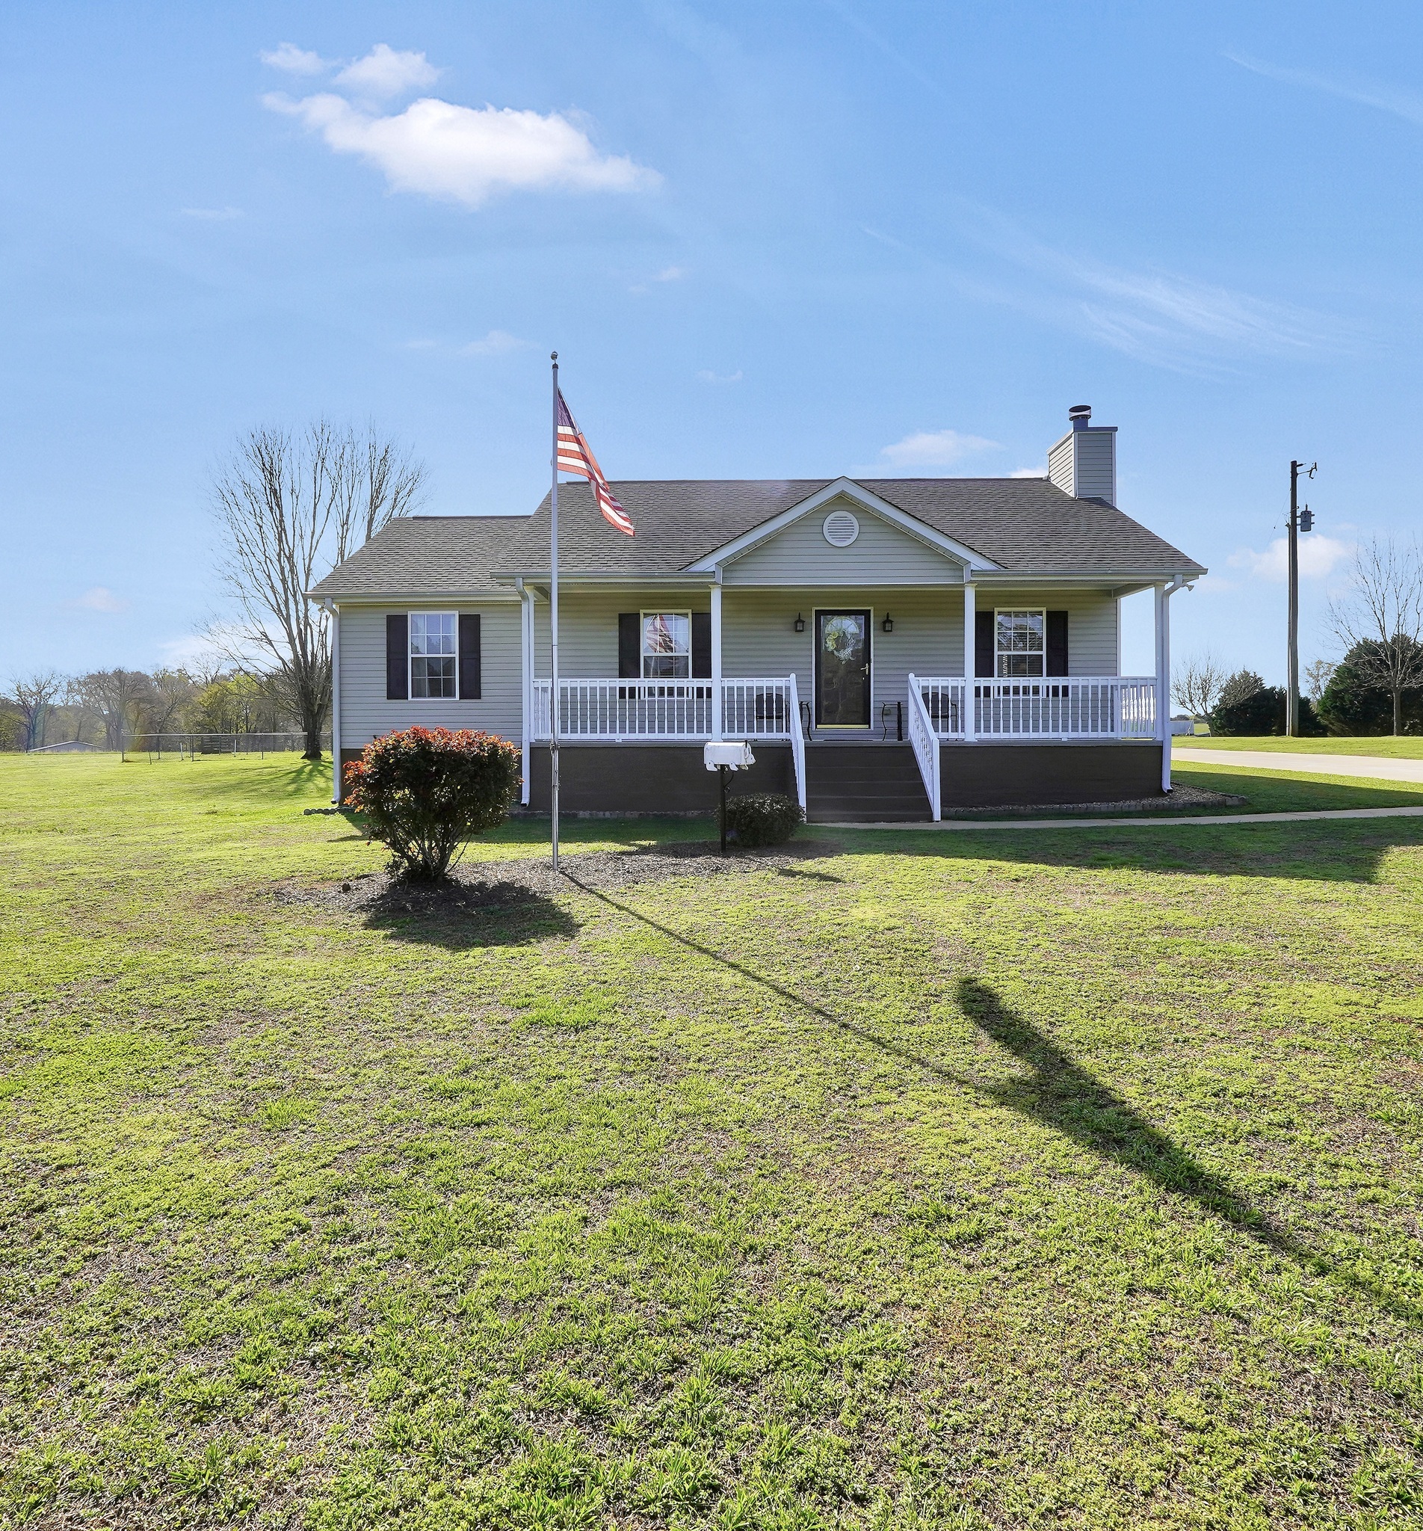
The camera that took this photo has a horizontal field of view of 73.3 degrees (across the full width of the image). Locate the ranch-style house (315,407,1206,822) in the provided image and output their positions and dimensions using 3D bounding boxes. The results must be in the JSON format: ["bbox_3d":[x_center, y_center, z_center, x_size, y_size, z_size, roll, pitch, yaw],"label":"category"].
[{"bbox_3d":[0.370,-3.100,18.200,13.900,7.200,10.400,0,2,1],"label":"ranch-style house"}]

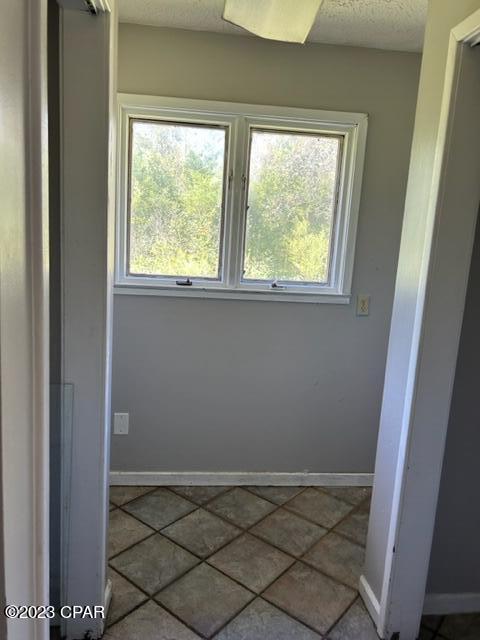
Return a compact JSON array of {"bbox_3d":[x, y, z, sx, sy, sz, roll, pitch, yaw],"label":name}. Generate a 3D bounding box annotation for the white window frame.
[{"bbox_3d":[-0.021,-0.615,2.584,1.355,1.016,0.090,2,10,-6],"label":"white window frame"}]

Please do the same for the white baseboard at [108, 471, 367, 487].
[{"bbox_3d":[0.039,0.952,2.845,1.620,0.088,0.016,2,10,-6],"label":"white baseboard"}]

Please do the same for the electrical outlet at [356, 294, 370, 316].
[{"bbox_3d":[0.701,-0.079,2.726,0.071,0.116,0.012,2,10,-6],"label":"electrical outlet"}]

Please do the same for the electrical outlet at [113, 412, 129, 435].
[{"bbox_3d":[-0.669,0.589,2.713,0.078,0.124,0.012,2,10,-6],"label":"electrical outlet"}]

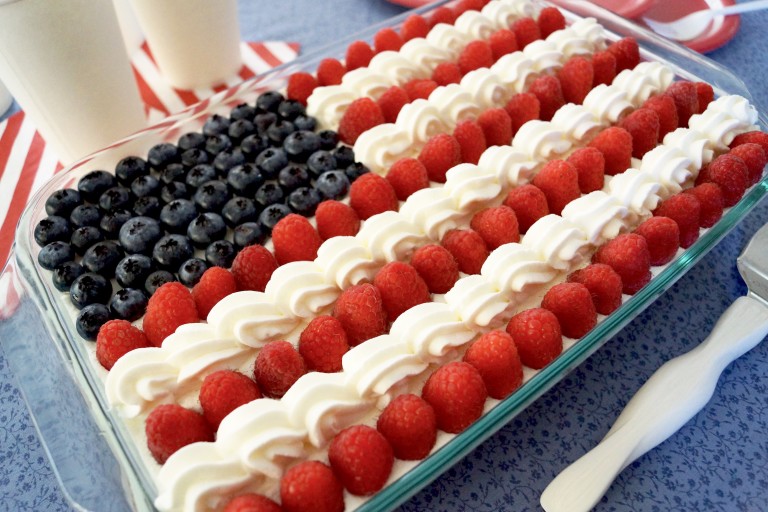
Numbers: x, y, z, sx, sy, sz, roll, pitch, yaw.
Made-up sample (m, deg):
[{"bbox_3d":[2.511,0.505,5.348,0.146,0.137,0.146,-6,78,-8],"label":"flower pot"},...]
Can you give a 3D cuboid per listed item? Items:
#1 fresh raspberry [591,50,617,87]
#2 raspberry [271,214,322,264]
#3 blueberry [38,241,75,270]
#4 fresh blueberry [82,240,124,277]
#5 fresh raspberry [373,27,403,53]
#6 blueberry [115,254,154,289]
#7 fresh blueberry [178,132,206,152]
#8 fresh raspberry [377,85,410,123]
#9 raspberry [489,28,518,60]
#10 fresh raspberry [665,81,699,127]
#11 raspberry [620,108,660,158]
[{"bbox_3d":[0.118,-0.102,0.314,0.017,0.018,0.017,-32,58,-20],"label":"fresh raspberry"},{"bbox_3d":[-0.037,-0.007,0.245,0.021,0.023,0.021,-1,52,2],"label":"raspberry"},{"bbox_3d":[-0.148,0.000,0.259,0.014,0.011,0.014,-32,58,-19],"label":"blueberry"},{"bbox_3d":[-0.126,0.000,0.258,0.016,0.014,0.016,-1,54,1],"label":"fresh blueberry"},{"bbox_3d":[0.003,-0.127,0.344,0.017,0.019,0.017,-3,53,4],"label":"fresh raspberry"},{"bbox_3d":[-0.110,0.006,0.253,0.015,0.013,0.015,-1,54,1],"label":"blueberry"},{"bbox_3d":[-0.100,-0.059,0.301,0.013,0.010,0.013,-2,53,2],"label":"fresh blueberry"},{"bbox_3d":[0.006,-0.080,0.297,0.017,0.017,0.017,-2,53,2],"label":"fresh raspberry"},{"bbox_3d":[0.072,-0.127,0.346,0.017,0.018,0.017,-2,53,3],"label":"raspberry"},{"bbox_3d":[0.148,-0.075,0.286,0.017,0.021,0.017,-32,57,-18],"label":"fresh raspberry"},{"bbox_3d":[0.120,-0.058,0.272,0.019,0.023,0.019,-1,54,2],"label":"raspberry"}]

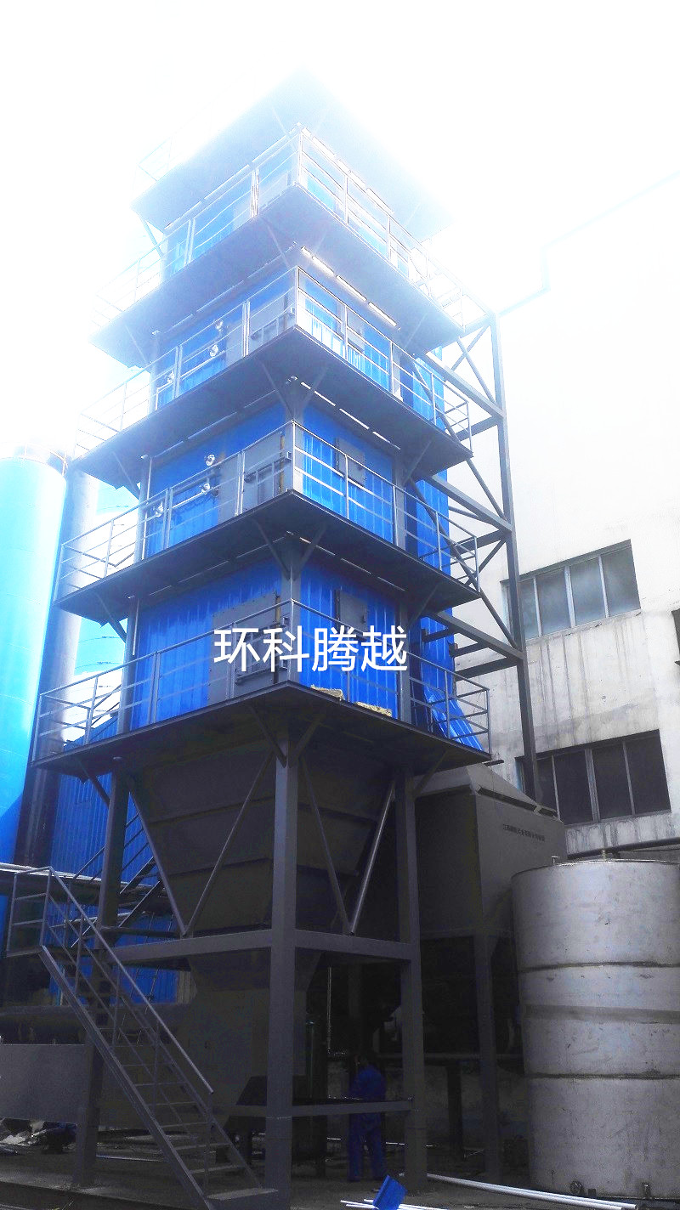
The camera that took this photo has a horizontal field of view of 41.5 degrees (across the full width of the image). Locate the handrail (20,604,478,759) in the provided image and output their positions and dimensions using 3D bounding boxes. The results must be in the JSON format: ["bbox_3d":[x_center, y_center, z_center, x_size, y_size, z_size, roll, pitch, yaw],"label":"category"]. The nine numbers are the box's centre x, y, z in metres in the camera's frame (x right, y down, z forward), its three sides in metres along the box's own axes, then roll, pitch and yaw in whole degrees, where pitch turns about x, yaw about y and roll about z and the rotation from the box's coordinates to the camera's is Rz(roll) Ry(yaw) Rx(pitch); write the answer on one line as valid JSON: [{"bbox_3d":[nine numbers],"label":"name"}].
[{"bbox_3d":[-1.374,2.102,15.800,6.186,1.233,5.036,-20,-31,37],"label":"handrail"}]

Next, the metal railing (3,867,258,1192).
[{"bbox_3d":[-2.868,5.428,11.910,4.789,4.089,0.824,-20,-32,36],"label":"metal railing"}]

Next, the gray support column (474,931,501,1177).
[{"bbox_3d":[2.169,6.486,13.126,0.180,3.224,0.180,-20,-32,36],"label":"gray support column"}]

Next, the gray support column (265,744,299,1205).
[{"bbox_3d":[-0.723,4.271,11.248,0.221,5.510,0.221,-20,-32,36],"label":"gray support column"}]

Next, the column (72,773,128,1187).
[{"bbox_3d":[-3.513,5.298,13.408,0.221,5.614,0.221,-20,-32,36],"label":"column"}]

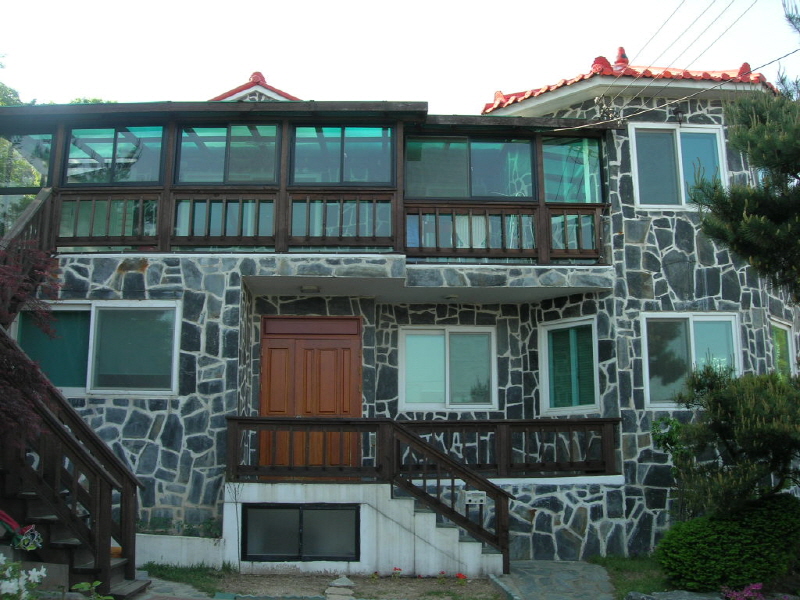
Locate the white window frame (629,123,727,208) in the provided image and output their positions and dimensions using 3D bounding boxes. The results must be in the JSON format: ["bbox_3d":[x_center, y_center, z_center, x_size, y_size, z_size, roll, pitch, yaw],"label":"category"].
[{"bbox_3d":[4.234,-2.028,13.319,1.439,1.360,0.140,0,-12,-1],"label":"white window frame"}]

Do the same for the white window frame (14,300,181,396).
[{"bbox_3d":[-3.992,0.636,11.675,2.160,1.239,0.150,0,-11,-1],"label":"white window frame"}]

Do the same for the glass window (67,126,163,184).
[{"bbox_3d":[-3.972,-1.991,12.257,1.317,0.857,0.100,0,-11,-1],"label":"glass window"}]

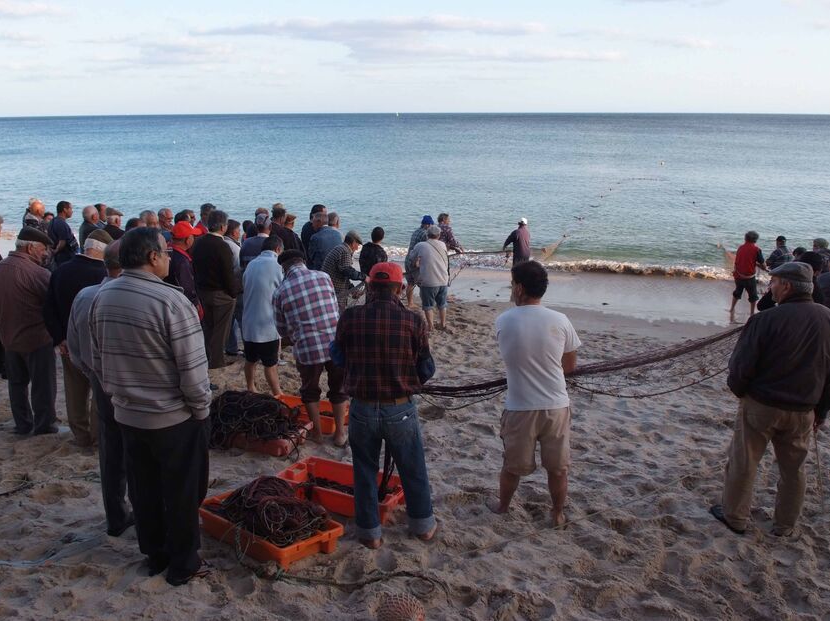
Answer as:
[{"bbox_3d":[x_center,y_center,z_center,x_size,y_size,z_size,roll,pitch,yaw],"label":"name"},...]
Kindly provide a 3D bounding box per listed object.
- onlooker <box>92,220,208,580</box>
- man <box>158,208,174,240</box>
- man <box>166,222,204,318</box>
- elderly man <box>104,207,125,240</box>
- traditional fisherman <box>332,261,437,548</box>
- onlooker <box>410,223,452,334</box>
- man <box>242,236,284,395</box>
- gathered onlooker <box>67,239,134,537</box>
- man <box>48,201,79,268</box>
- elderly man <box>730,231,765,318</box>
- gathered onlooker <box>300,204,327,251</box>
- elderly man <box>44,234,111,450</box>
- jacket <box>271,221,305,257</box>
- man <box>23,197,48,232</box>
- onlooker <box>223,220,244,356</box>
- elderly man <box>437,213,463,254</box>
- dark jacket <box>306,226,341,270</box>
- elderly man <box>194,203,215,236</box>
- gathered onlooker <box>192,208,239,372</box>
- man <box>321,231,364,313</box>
[{"bbox_3d":[-1.220,0.475,3.126,0.530,1.730,0.370,9,18,29],"label":"onlooker"},{"bbox_3d":[-3.228,-0.467,8.637,0.350,1.680,0.500,-6,18,-21],"label":"man"},{"bbox_3d":[-2.264,-0.030,6.602,0.520,1.700,0.400,11,20,33],"label":"man"},{"bbox_3d":[-4.159,-0.571,9.312,0.520,1.690,0.340,12,20,36],"label":"elderly man"},{"bbox_3d":[-0.158,0.552,3.870,0.590,1.711,0.420,2,16,8],"label":"traditional fisherman"},{"bbox_3d":[0.209,-0.507,10.434,0.550,1.660,0.420,2,16,6],"label":"onlooker"},{"bbox_3d":[-1.521,0.065,6.703,0.500,1.610,0.400,6,17,21],"label":"man"},{"bbox_3d":[-1.636,0.457,3.639,0.420,1.700,0.550,-15,22,-41],"label":"gathered onlooker"},{"bbox_3d":[-5.064,-0.696,9.694,0.500,1.740,0.340,10,19,31],"label":"man"},{"bbox_3d":[6.234,-0.636,12.615,0.580,1.700,0.480,8,18,24],"label":"elderly man"},{"bbox_3d":[-1.325,-0.537,9.049,0.520,1.770,0.360,6,17,20],"label":"gathered onlooker"},{"bbox_3d":[-2.538,0.230,5.151,0.540,1.691,0.380,3,17,12],"label":"elderly man"},{"bbox_3d":[-1.886,-0.990,10.126,0.540,0.700,0.340,8,18,24],"label":"jacket"},{"bbox_3d":[-5.295,-0.673,9.388,0.520,1.700,0.340,12,20,36],"label":"man"},{"bbox_3d":[-2.266,-0.276,8.355,0.500,1.700,0.340,11,19,33],"label":"onlooker"},{"bbox_3d":[0.604,-0.912,12.232,0.620,1.720,0.520,-4,17,-14],"label":"elderly man"},{"bbox_3d":[-1.403,-0.969,10.551,0.520,0.740,0.320,5,17,17],"label":"dark jacket"},{"bbox_3d":[-2.712,-0.551,8.897,0.520,1.720,0.380,15,22,43],"label":"elderly man"},{"bbox_3d":[-2.131,-0.217,7.224,0.550,1.730,0.400,6,17,21],"label":"gathered onlooker"},{"bbox_3d":[-0.880,-0.174,8.279,0.550,1.620,0.540,-5,17,-17],"label":"man"}]

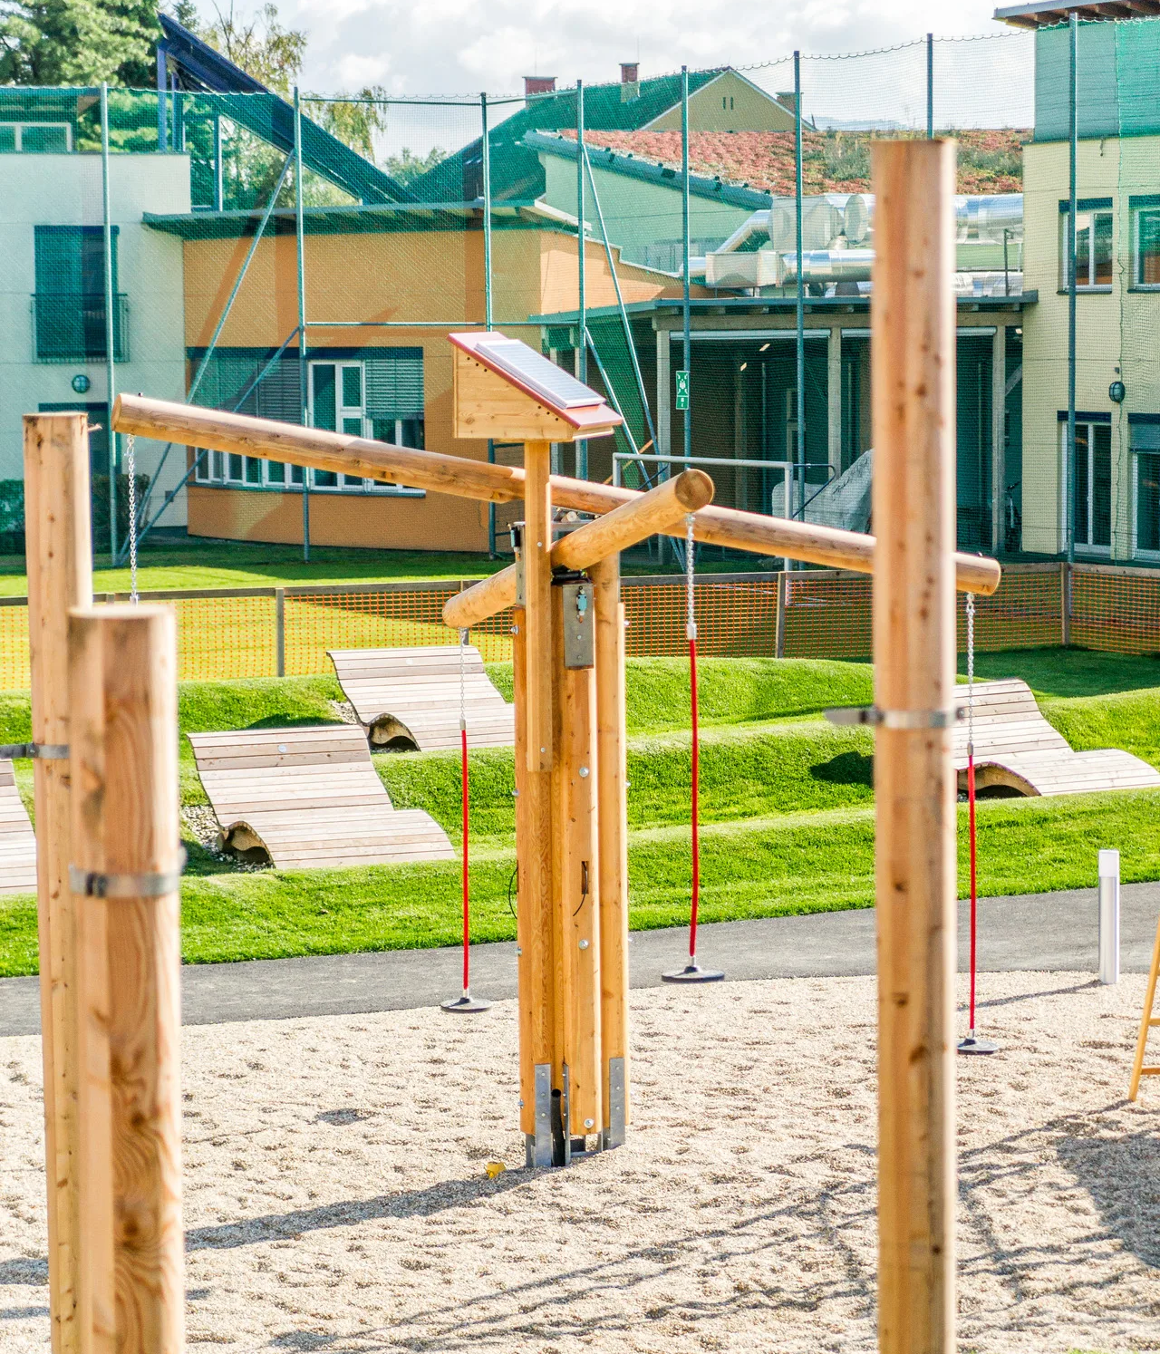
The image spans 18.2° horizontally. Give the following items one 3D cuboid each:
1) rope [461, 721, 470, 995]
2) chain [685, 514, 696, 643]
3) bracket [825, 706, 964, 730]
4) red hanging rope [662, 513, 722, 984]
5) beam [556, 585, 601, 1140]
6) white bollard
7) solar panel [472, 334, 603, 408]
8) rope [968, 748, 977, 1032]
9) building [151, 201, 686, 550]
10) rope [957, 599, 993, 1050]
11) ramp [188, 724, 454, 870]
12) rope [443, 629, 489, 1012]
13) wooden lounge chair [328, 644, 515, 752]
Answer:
[{"bbox_3d":[-0.612,0.960,19.293,0.030,1.472,0.030,-1,6,0],"label":"rope"},{"bbox_3d":[0.512,-0.456,16.800,0.042,0.593,0.038,-1,5,0],"label":"chain"},{"bbox_3d":[0.721,0.095,8.300,0.320,0.045,0.200,-1,5,0],"label":"bracket"},{"bbox_3d":[0.492,0.312,15.817,0.275,2.054,0.275,-1,6,0],"label":"red hanging rope"},{"bbox_3d":[-0.022,0.890,17.450,0.168,2.676,0.168,-2,6,-18],"label":"beam"},{"bbox_3d":[3.278,1.485,22.420,0.125,0.825,0.125,-1,6,-8],"label":"white bollard"},{"bbox_3d":[-0.195,-1.532,18.404,0.591,0.030,0.428,37,20,19],"label":"solar panel"},{"bbox_3d":[2.113,1.151,19.500,0.036,1.530,0.036,-1,5,0],"label":"rope"},{"bbox_3d":[-2.899,-5.645,67.172,10.200,5.950,5.500,5,8,42],"label":"building"},{"bbox_3d":[2.118,0.786,19.500,0.280,2.508,0.280,-1,5,0],"label":"rope"},{"bbox_3d":[-1.882,0.855,26.320,1.380,0.740,1.860,-3,6,-23],"label":"ramp"},{"bbox_3d":[-0.616,0.757,19.266,0.275,2.033,0.275,-1,6,0],"label":"rope"},{"bbox_3d":[-1.104,0.177,30.500,1.380,0.700,1.860,-3,6,-26],"label":"wooden lounge chair"}]

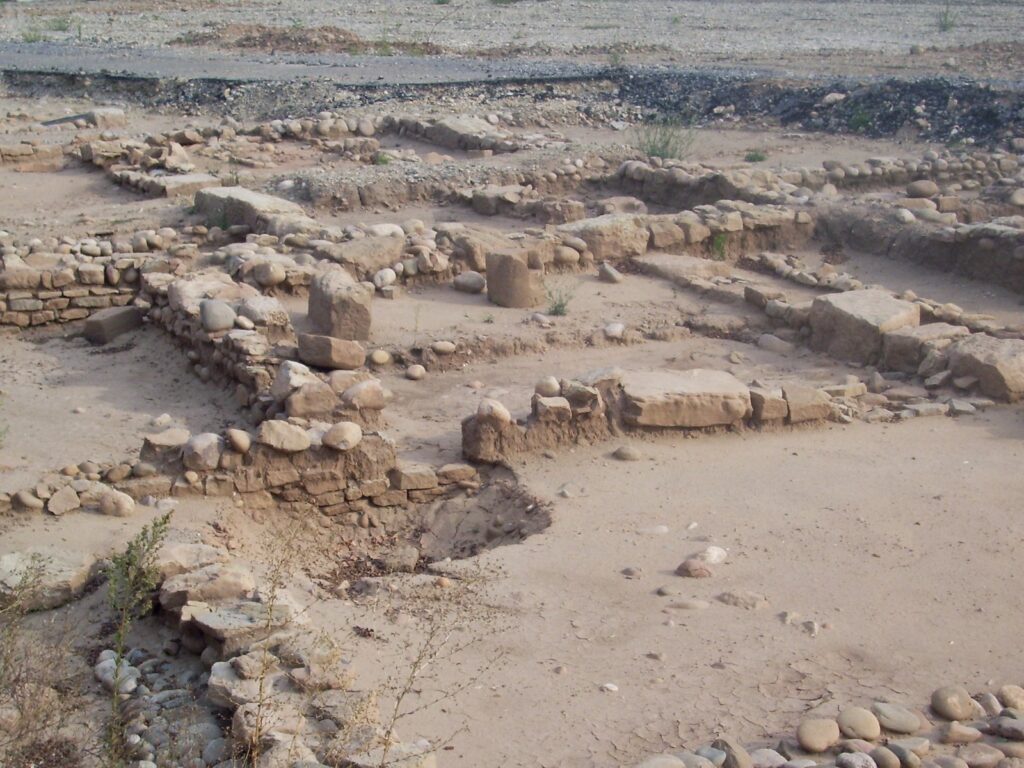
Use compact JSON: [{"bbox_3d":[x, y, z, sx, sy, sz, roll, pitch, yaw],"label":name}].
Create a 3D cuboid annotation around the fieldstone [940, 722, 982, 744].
[{"bbox_3d":[1.796,1.375,7.312,0.170,0.085,0.125,0,15,0],"label":"fieldstone"}]

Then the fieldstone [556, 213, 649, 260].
[{"bbox_3d":[0.846,-1.370,17.150,0.760,0.340,0.380,-7,18,-21],"label":"fieldstone"}]

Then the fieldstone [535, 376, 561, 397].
[{"bbox_3d":[0.236,0.017,12.200,0.160,0.130,0.145,0,17,0],"label":"fieldstone"}]

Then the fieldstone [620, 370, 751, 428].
[{"bbox_3d":[1.213,0.097,12.850,0.820,0.220,0.580,-2,17,-6],"label":"fieldstone"}]

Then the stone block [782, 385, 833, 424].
[{"bbox_3d":[2.068,0.142,12.850,0.280,0.160,0.290,-3,17,-11],"label":"stone block"}]

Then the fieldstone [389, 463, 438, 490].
[{"bbox_3d":[-0.640,0.599,11.900,0.300,0.130,0.190,-3,17,-10],"label":"fieldstone"}]

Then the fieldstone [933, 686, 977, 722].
[{"bbox_3d":[1.817,1.288,7.539,0.185,0.135,0.165,0,15,0],"label":"fieldstone"}]

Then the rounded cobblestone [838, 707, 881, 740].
[{"bbox_3d":[1.482,1.448,7.820,0.185,0.130,0.165,0,17,0],"label":"rounded cobblestone"}]

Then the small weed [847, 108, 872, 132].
[{"bbox_3d":[3.965,-3.007,20.927,0.300,0.250,0.280,0,17,0],"label":"small weed"}]

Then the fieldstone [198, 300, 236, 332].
[{"bbox_3d":[-2.017,-0.469,12.562,0.250,0.215,0.230,0,17,0],"label":"fieldstone"}]

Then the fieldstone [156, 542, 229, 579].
[{"bbox_3d":[-1.745,0.978,10.050,0.350,0.140,0.270,-4,17,-11],"label":"fieldstone"}]

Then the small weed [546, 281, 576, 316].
[{"bbox_3d":[0.375,-0.648,13.901,0.225,0.270,0.220,0,17,0],"label":"small weed"}]

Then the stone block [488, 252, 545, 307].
[{"bbox_3d":[0.029,-0.886,15.400,0.480,0.420,0.480,0,17,0],"label":"stone block"}]

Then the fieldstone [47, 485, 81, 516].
[{"bbox_3d":[-2.690,0.699,11.000,0.190,0.165,0.140,0,17,0],"label":"fieldstone"}]

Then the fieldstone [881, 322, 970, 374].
[{"bbox_3d":[2.949,-0.260,13.050,0.500,0.250,0.290,-11,20,-31],"label":"fieldstone"}]

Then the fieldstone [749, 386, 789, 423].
[{"bbox_3d":[1.653,0.132,11.820,0.165,0.140,0.230,-2,17,-8],"label":"fieldstone"}]

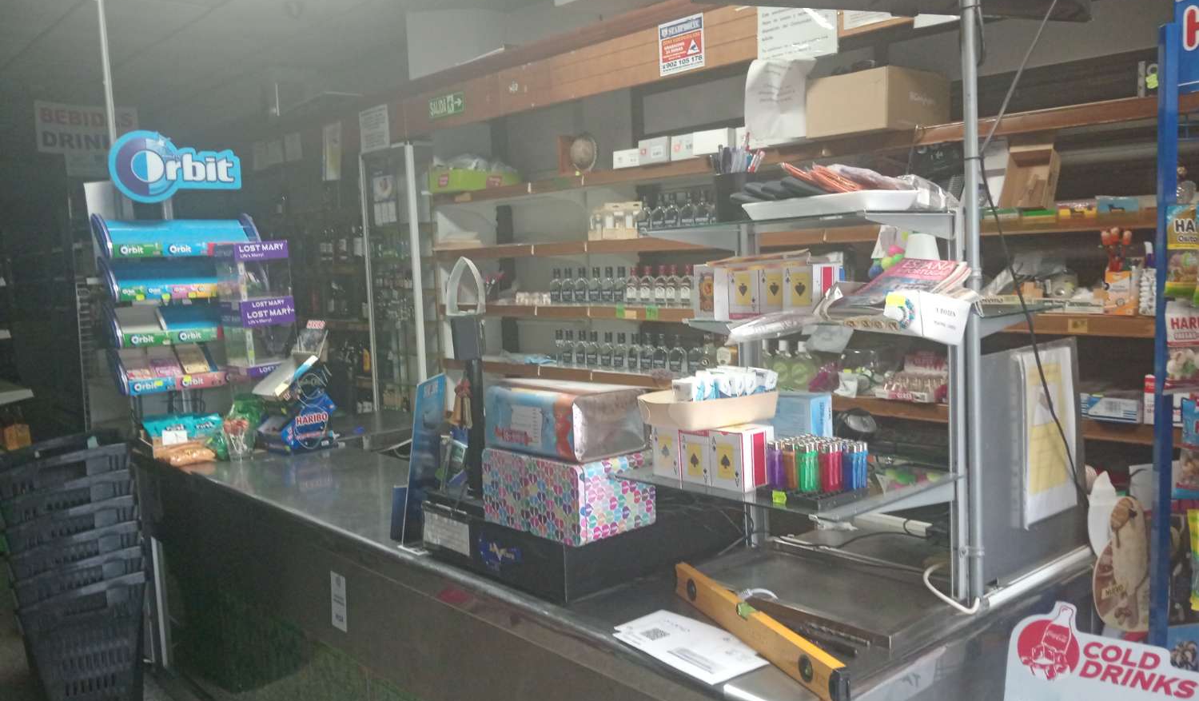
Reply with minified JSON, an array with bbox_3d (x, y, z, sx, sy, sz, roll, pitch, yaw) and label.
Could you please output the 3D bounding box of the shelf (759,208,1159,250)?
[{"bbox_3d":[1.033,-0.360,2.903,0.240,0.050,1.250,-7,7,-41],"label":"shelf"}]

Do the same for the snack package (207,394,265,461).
[{"bbox_3d":[-1.086,0.231,2.926,0.130,0.185,0.100,-7,7,-41],"label":"snack package"}]

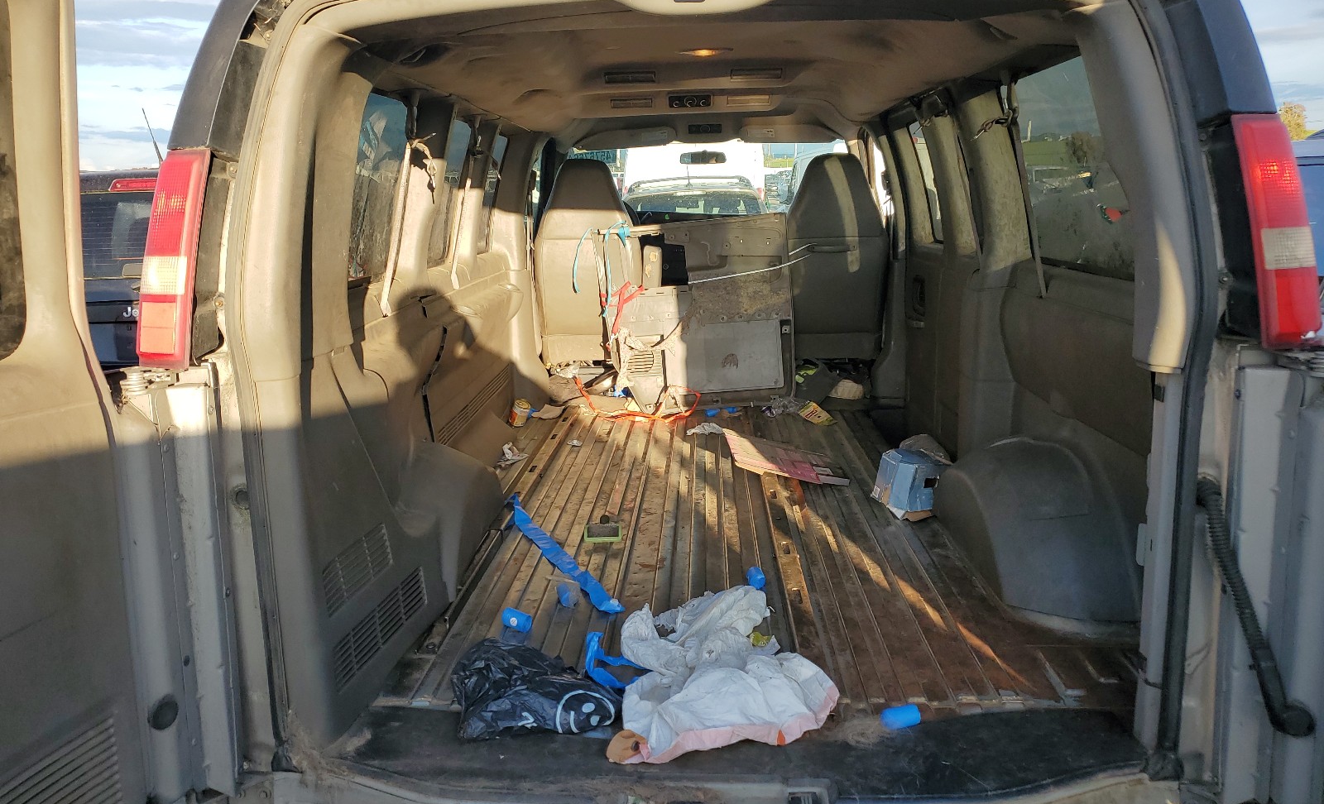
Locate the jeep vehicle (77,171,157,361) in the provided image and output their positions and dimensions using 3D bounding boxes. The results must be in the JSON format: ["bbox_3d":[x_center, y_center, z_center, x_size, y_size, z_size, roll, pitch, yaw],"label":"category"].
[{"bbox_3d":[-2.210,-0.714,6.882,1.840,1.710,4.500,-1,13,3],"label":"jeep vehicle"}]

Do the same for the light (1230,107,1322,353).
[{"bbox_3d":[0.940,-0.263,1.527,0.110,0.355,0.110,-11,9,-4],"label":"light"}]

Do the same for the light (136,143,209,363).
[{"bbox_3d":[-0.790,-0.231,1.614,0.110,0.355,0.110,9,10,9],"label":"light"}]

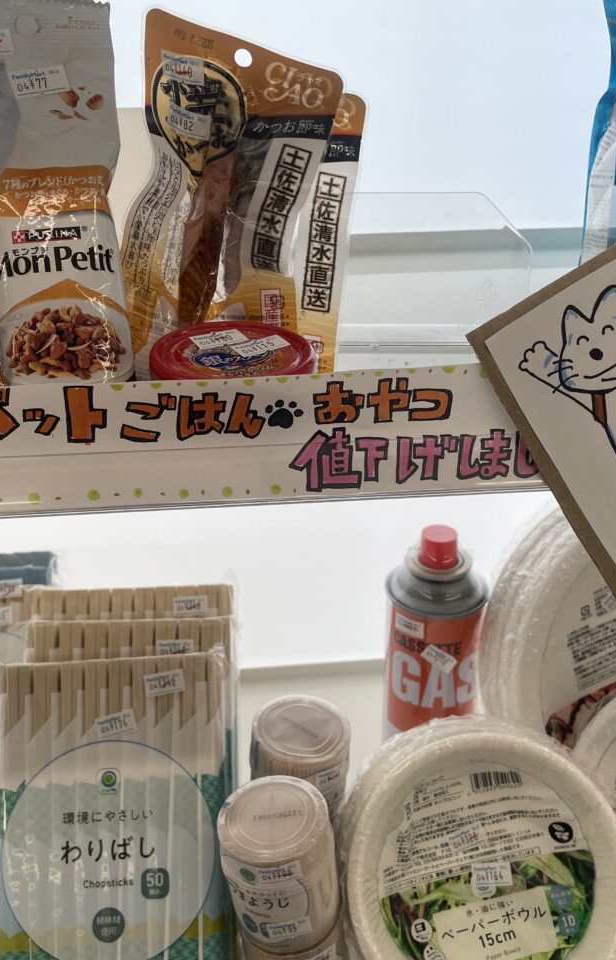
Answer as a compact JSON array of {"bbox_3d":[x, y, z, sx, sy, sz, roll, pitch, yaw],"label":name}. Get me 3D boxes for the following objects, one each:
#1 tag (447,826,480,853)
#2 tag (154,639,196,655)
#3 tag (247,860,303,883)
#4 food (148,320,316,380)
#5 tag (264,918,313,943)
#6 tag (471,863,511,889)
[{"bbox_3d":[0.090,0.203,0.543,0.022,0.012,0.002,-21,-13,-3],"label":"tag"},{"bbox_3d":[-0.078,0.101,0.568,0.022,0.012,0.002,-1,-3,-2],"label":"tag"},{"bbox_3d":[-0.014,0.193,0.470,0.021,0.012,0.003,-10,27,-6],"label":"tag"},{"bbox_3d":[-0.032,-0.043,0.417,0.070,0.028,0.070,-3,31,-4],"label":"food"},{"bbox_3d":[-0.009,0.226,0.484,0.021,0.012,0.003,-9,27,-6],"label":"tag"},{"bbox_3d":[0.101,0.217,0.528,0.022,0.012,0.002,-3,-15,1],"label":"tag"}]

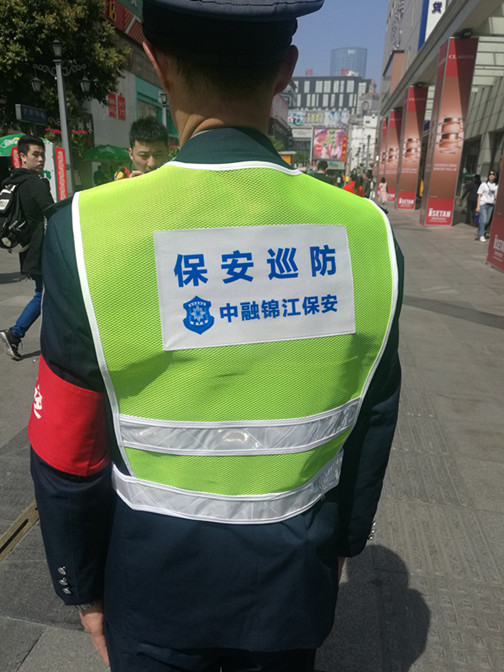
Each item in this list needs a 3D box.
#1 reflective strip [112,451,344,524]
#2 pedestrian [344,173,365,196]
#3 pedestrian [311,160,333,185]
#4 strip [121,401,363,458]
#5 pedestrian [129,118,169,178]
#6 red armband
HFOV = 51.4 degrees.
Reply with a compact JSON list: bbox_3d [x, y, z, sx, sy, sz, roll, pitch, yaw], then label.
[{"bbox_3d":[-0.031,0.233,0.794,0.363,0.060,0.115,-1,17,-7],"label":"reflective strip"},{"bbox_3d":[2.283,-2.885,11.866,0.460,1.600,0.300,1,17,0],"label":"pedestrian"},{"bbox_3d":[1.013,-1.732,7.832,0.480,1.720,0.300,0,17,-3],"label":"pedestrian"},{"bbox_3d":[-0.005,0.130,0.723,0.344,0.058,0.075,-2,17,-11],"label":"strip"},{"bbox_3d":[-0.461,-0.130,2.524,0.500,1.720,0.330,-5,18,-17],"label":"pedestrian"},{"bbox_3d":[-0.261,0.097,0.737,0.115,0.140,0.130,7,17,-3],"label":"red armband"}]

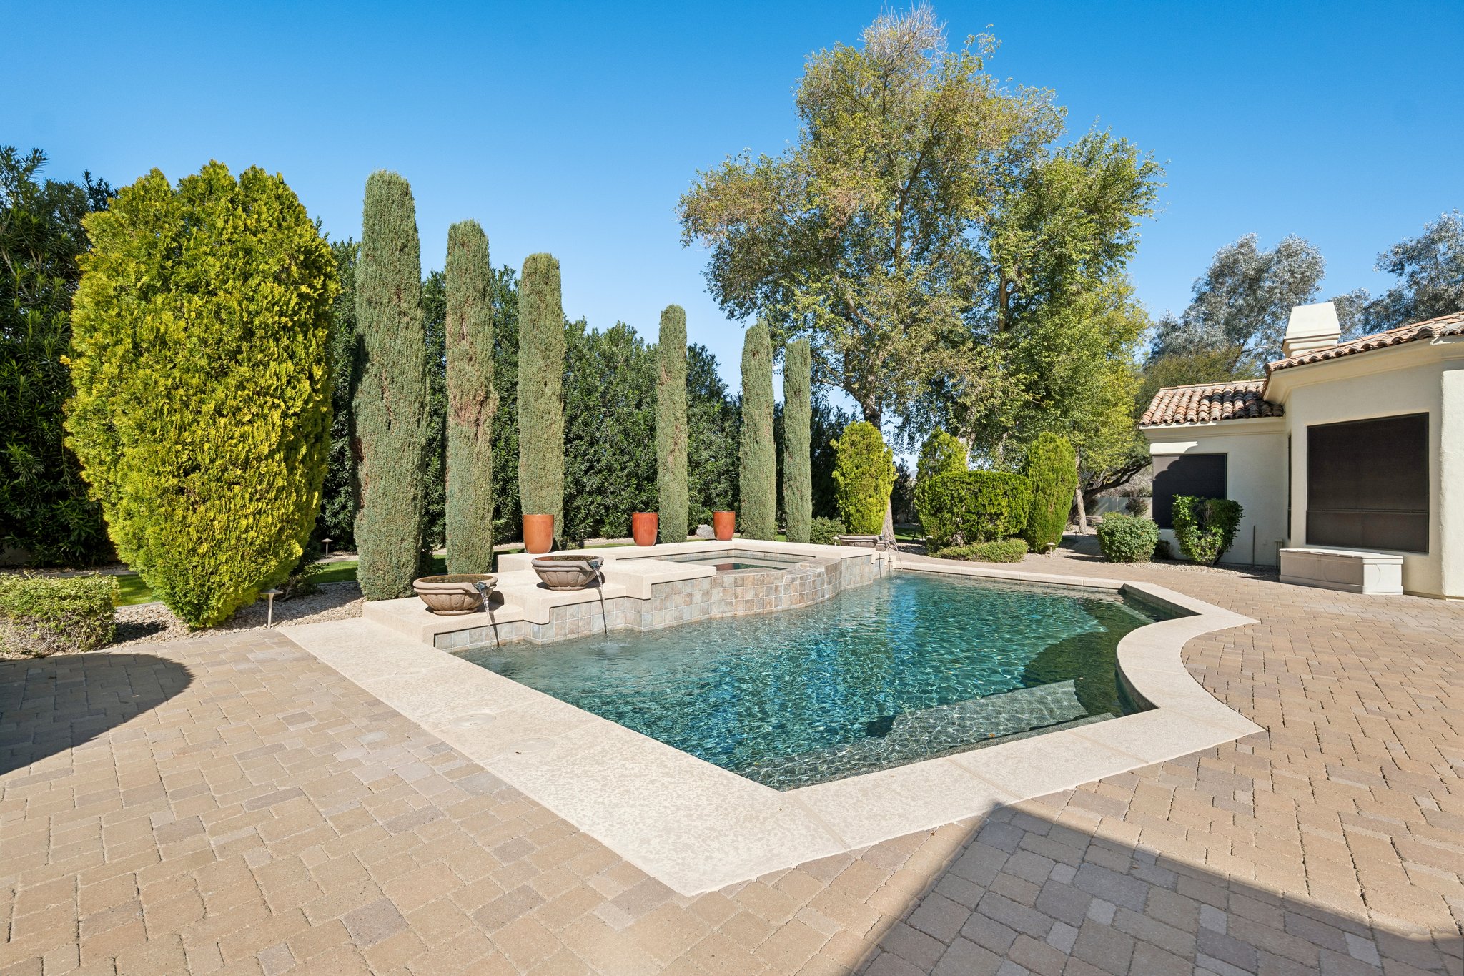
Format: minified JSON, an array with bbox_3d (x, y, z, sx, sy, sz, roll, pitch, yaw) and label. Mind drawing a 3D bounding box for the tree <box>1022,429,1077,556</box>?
[{"bbox_3d":[8.060,0.107,14.450,1.300,3.000,1.300,0,0,0],"label":"tree"}]

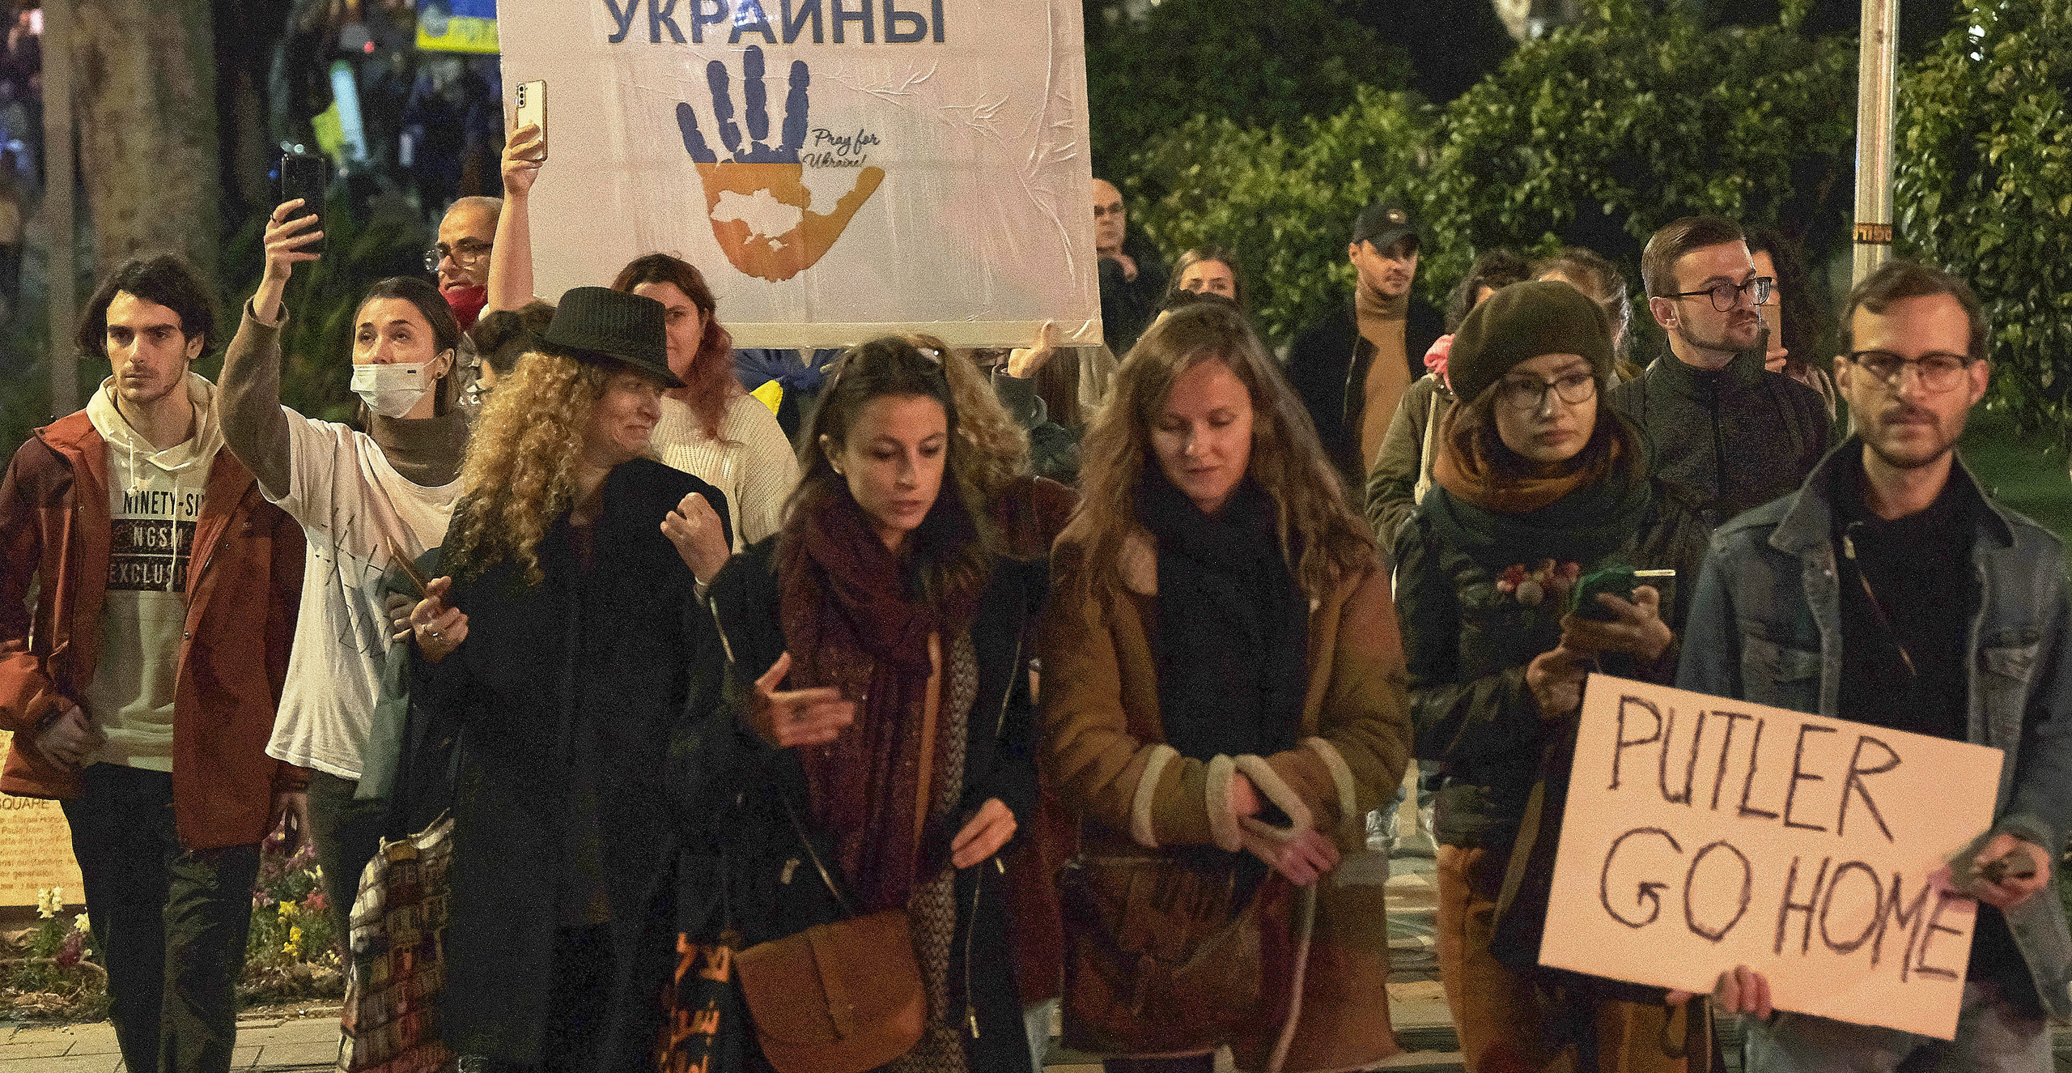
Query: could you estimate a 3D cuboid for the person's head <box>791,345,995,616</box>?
[{"bbox_3d":[-0.193,-0.082,8.500,0.250,0.340,0.260,-2,5,-30],"label":"person's head"}]

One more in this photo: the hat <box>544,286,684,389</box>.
[{"bbox_3d":[-0.621,-0.290,9.400,0.245,0.122,0.215,21,12,26],"label":"hat"}]

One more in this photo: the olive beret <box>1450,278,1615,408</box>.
[{"bbox_3d":[0.652,-0.255,8.500,0.235,0.155,0.245,-11,3,-14],"label":"olive beret"}]

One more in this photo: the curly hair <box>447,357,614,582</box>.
[{"bbox_3d":[-0.766,-0.103,9.700,0.220,0.360,0.230,3,5,39],"label":"curly hair"}]

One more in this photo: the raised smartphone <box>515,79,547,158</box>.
[{"bbox_3d":[-0.953,-0.787,12.200,0.073,0.153,0.009,0,4,38],"label":"raised smartphone"}]

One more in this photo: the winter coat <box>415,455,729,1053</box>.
[{"bbox_3d":[-0.675,0.323,9.350,0.475,0.895,0.360,0,3,-5],"label":"winter coat"}]

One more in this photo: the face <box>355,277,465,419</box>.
[{"bbox_3d":[-1.056,-0.317,10.850,0.180,0.235,0.200,-3,-1,24],"label":"face"}]

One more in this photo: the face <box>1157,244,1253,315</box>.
[{"bbox_3d":[0.443,-0.643,16.700,0.190,0.220,0.190,0,3,2],"label":"face"}]

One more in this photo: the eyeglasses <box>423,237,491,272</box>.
[{"bbox_3d":[-1.112,-0.549,12.600,0.140,0.050,0.140,-6,1,38],"label":"eyeglasses"}]

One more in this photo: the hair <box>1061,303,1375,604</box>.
[{"bbox_3d":[0.229,-0.105,8.100,0.390,0.380,0.280,0,3,8],"label":"hair"}]

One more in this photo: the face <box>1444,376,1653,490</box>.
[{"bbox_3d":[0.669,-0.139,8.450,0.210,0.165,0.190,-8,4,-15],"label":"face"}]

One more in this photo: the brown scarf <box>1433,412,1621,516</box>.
[{"bbox_3d":[0.703,-0.106,9.250,0.280,0.170,0.250,0,3,-6],"label":"brown scarf"}]

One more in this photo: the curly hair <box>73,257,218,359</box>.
[{"bbox_3d":[-1.565,-0.403,11.350,0.235,0.185,0.230,1,3,10],"label":"curly hair"}]

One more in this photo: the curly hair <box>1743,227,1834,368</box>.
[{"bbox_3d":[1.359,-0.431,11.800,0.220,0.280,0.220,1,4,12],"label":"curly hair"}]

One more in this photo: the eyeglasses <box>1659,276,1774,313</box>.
[{"bbox_3d":[1.204,-0.428,11.400,0.140,0.048,0.145,-16,8,-42],"label":"eyeglasses"}]

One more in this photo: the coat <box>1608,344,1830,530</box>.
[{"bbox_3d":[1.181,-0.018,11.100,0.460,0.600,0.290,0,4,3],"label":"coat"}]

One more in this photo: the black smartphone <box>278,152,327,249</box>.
[{"bbox_3d":[-1.250,-0.571,11.000,0.075,0.155,0.010,0,0,5],"label":"black smartphone"}]

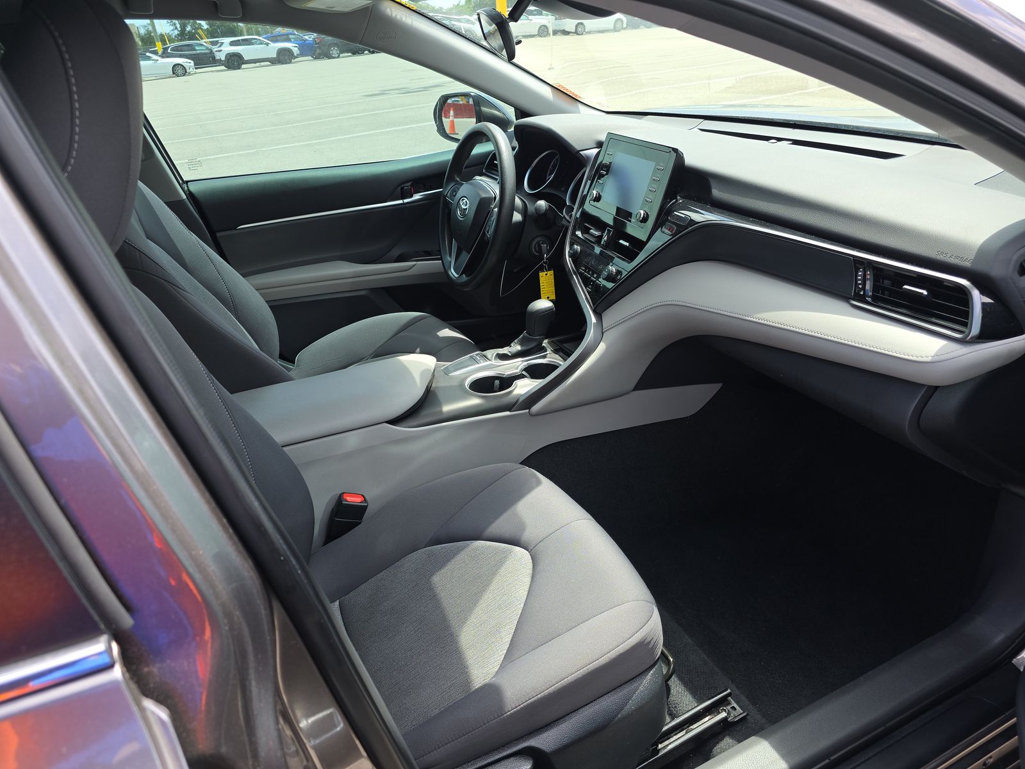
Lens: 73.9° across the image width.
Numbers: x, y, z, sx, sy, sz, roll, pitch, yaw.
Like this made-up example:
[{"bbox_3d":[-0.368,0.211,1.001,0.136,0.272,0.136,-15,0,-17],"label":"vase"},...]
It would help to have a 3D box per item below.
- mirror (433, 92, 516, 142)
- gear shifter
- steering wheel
[{"bbox_3d":[-0.102,-0.795,2.034,0.160,0.155,0.240,-19,31,-25],"label":"mirror"},{"bbox_3d":[0.021,-0.108,1.342,0.135,0.122,0.070,-15,30,-18],"label":"gear shifter"},{"bbox_3d":[-0.088,-0.404,1.558,0.090,0.375,0.375,6,21,-27],"label":"steering wheel"}]

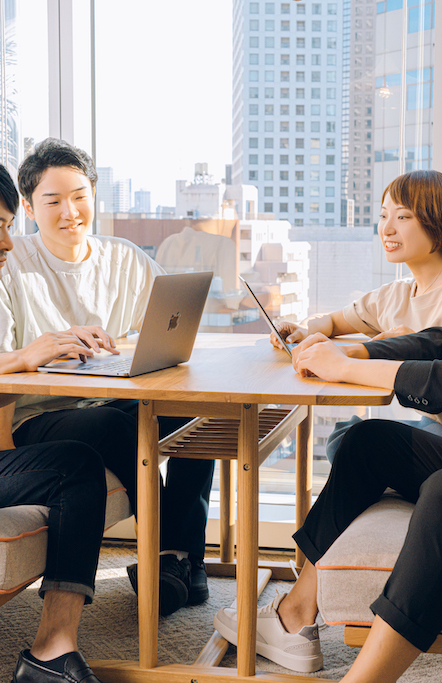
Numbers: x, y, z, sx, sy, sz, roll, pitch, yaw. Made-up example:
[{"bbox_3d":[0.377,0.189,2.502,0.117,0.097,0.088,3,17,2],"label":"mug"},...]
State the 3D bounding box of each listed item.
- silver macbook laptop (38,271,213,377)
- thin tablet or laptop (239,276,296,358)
[{"bbox_3d":[-0.197,-0.047,2.383,0.269,0.209,0.302,2,6,21],"label":"silver macbook laptop"},{"bbox_3d":[0.214,-0.065,2.720,0.323,0.185,0.302,0,5,-1],"label":"thin tablet or laptop"}]

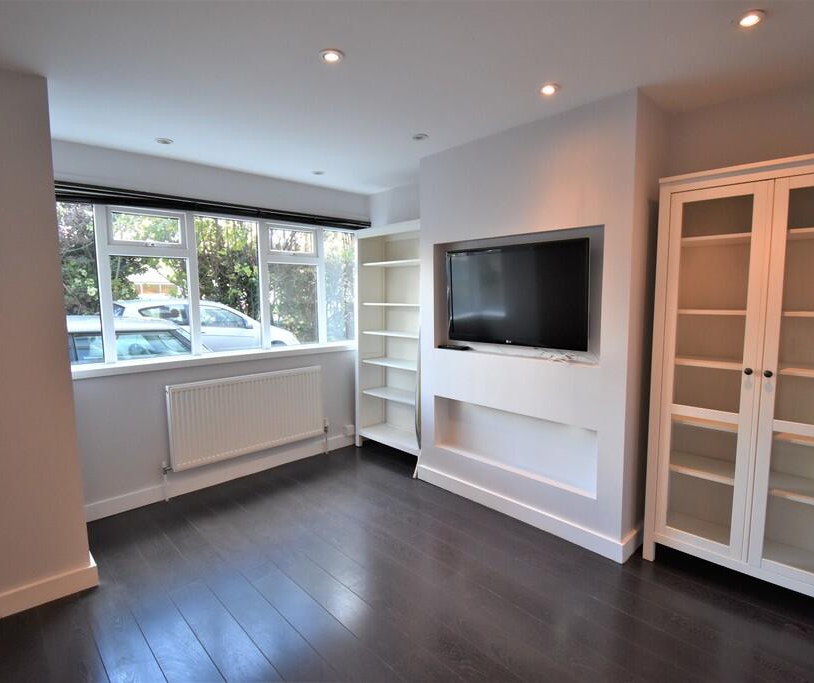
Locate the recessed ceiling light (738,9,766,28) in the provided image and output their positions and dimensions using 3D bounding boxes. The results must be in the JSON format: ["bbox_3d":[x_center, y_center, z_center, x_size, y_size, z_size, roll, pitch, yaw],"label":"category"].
[{"bbox_3d":[1.211,-1.123,1.504,0.098,0.040,0.098,-6,8,-43],"label":"recessed ceiling light"}]

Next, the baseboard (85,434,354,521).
[{"bbox_3d":[-1.270,1.026,3.476,2.300,0.110,0.030,-6,8,-43],"label":"baseboard"}]

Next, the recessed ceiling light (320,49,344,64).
[{"bbox_3d":[-0.305,-1.152,1.738,0.098,0.030,0.098,-1,6,0],"label":"recessed ceiling light"}]

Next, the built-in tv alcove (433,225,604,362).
[{"bbox_3d":[0.698,-0.283,2.744,0.250,0.747,1.207,-6,8,-43],"label":"built-in tv alcove"}]

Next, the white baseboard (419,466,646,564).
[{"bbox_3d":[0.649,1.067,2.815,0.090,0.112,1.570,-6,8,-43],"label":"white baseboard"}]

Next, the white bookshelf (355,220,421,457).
[{"bbox_3d":[-0.032,0.056,3.767,0.370,1.970,0.900,-6,8,-43],"label":"white bookshelf"}]

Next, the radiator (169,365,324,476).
[{"bbox_3d":[-1.219,0.564,3.393,1.210,0.595,0.110,-6,8,-43],"label":"radiator"}]

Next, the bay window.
[{"bbox_3d":[-1.324,-0.422,3.398,2.420,1.100,0.140,-6,8,-43],"label":"bay window"}]

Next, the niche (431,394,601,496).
[{"bbox_3d":[0.686,0.629,2.815,0.180,0.390,1.215,-6,8,-43],"label":"niche"}]

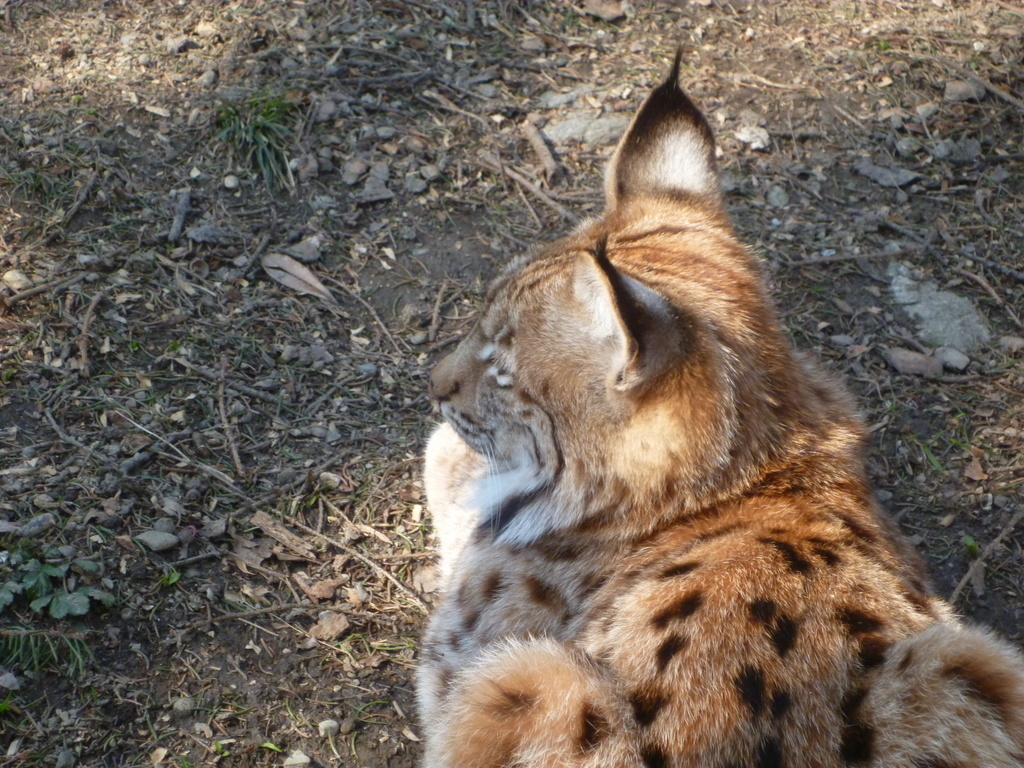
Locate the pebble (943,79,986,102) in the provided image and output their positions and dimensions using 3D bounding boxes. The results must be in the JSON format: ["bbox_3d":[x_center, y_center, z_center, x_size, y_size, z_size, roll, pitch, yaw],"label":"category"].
[{"bbox_3d":[0.442,-0.286,4.032,0.041,0.016,0.026,7,41,8],"label":"pebble"}]

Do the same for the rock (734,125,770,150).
[{"bbox_3d":[0.217,-0.223,3.744,0.032,0.015,0.023,0,43,0],"label":"rock"}]

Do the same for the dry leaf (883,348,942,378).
[{"bbox_3d":[0.359,-0.019,3.714,0.054,0.016,0.024,15,42,17],"label":"dry leaf"}]

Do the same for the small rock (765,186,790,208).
[{"bbox_3d":[0.249,-0.176,3.902,0.019,0.014,0.027,-6,40,-8],"label":"small rock"}]

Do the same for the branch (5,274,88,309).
[{"bbox_3d":[-0.405,-0.083,3.595,0.074,0.010,0.014,-20,47,-20],"label":"branch"}]

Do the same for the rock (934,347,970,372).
[{"bbox_3d":[0.375,-0.021,3.528,0.030,0.013,0.022,0,43,0],"label":"rock"}]

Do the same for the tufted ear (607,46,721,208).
[{"bbox_3d":[0.104,-0.177,2.870,0.068,0.112,0.045,-1,14,-30],"label":"tufted ear"}]

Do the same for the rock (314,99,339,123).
[{"bbox_3d":[-0.159,-0.234,3.539,0.021,0.014,0.028,0,42,0],"label":"rock"}]

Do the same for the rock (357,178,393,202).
[{"bbox_3d":[-0.123,-0.173,3.693,0.031,0.011,0.026,0,43,0],"label":"rock"}]

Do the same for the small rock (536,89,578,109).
[{"bbox_3d":[0.039,-0.245,3.554,0.036,0.010,0.025,0,42,0],"label":"small rock"}]

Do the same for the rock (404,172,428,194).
[{"bbox_3d":[-0.080,-0.168,3.466,0.020,0.014,0.024,0,42,0],"label":"rock"}]

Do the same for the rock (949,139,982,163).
[{"bbox_3d":[0.433,-0.223,3.958,0.030,0.015,0.029,0,40,0],"label":"rock"}]

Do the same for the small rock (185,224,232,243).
[{"bbox_3d":[-0.250,-0.123,3.417,0.040,0.012,0.021,0,42,0],"label":"small rock"}]

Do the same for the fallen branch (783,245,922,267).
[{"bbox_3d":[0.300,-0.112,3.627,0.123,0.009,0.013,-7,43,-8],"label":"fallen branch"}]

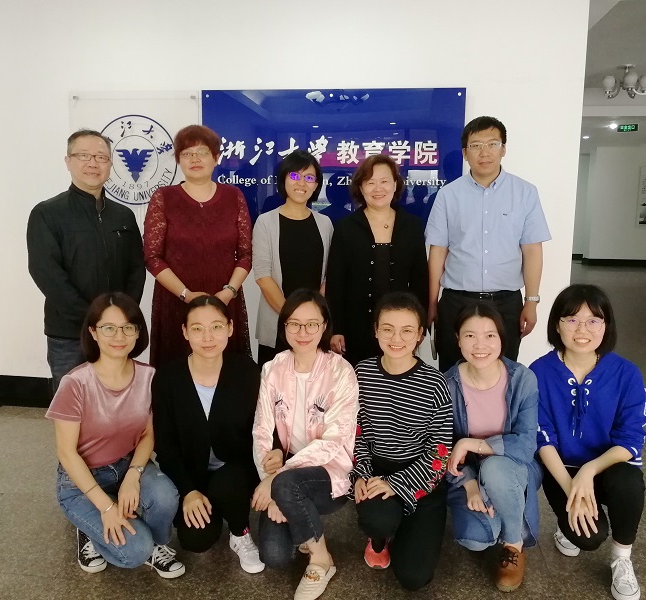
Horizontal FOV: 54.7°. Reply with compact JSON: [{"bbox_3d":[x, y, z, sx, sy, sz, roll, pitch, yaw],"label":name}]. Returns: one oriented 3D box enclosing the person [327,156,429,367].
[{"bbox_3d":[0.238,0.175,2.730,0.440,1.579,0.310,0,8,-5],"label":"person"}]

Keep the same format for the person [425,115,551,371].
[{"bbox_3d":[0.710,0.100,2.709,0.530,1.746,0.320,2,8,7],"label":"person"}]

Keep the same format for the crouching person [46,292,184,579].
[{"bbox_3d":[-0.841,0.465,2.531,0.490,1.036,0.680,-3,9,-22],"label":"crouching person"}]

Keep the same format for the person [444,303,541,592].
[{"bbox_3d":[0.653,0.502,2.463,0.460,1.016,0.670,3,8,17],"label":"person"}]

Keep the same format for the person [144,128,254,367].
[{"bbox_3d":[-0.515,0.130,2.624,0.460,1.680,0.320,-1,8,-14],"label":"person"}]

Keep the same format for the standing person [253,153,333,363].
[{"bbox_3d":[-0.133,0.165,2.730,0.400,1.592,0.300,-1,8,-13],"label":"standing person"}]

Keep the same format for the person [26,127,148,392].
[{"bbox_3d":[-1.000,0.125,2.685,0.500,1.662,0.340,-4,9,-32],"label":"person"}]

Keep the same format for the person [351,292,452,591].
[{"bbox_3d":[0.298,0.480,2.460,0.430,1.053,0.670,1,8,4],"label":"person"}]

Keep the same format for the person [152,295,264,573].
[{"bbox_3d":[-0.470,0.471,2.541,0.460,1.029,0.670,0,8,-8],"label":"person"}]

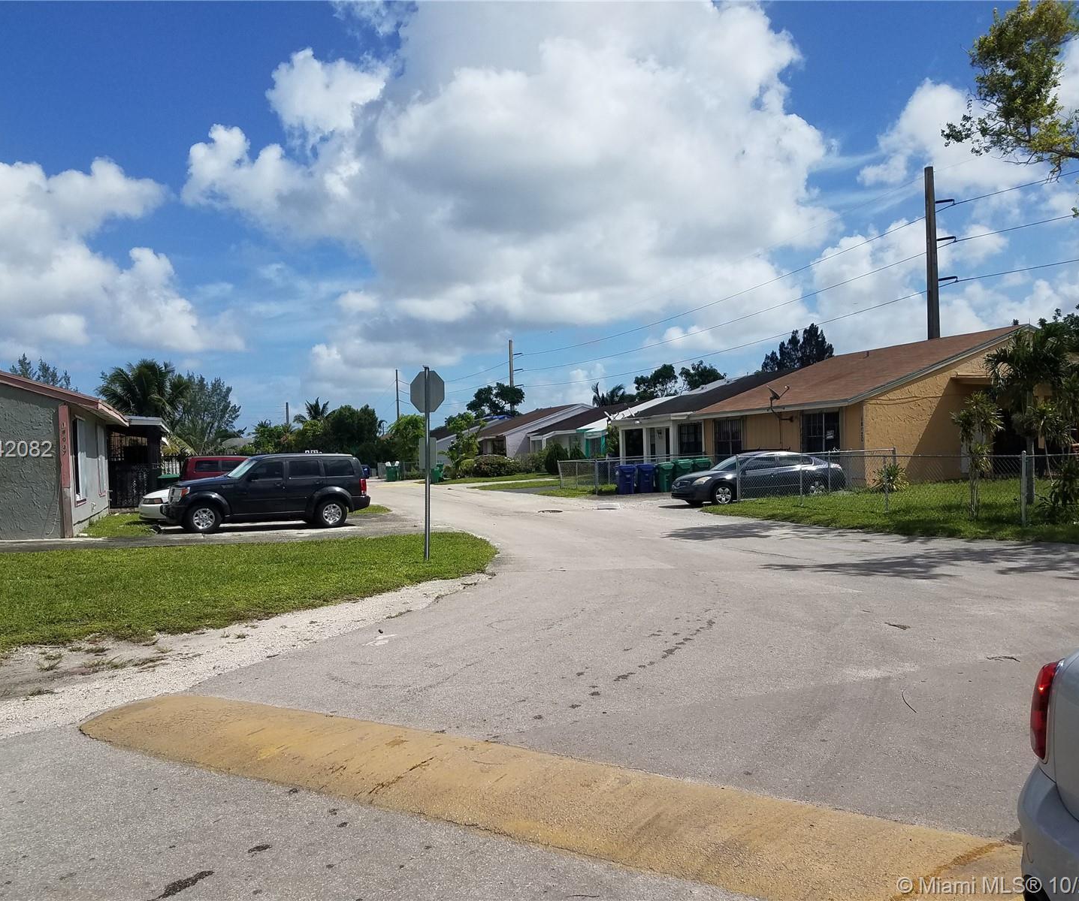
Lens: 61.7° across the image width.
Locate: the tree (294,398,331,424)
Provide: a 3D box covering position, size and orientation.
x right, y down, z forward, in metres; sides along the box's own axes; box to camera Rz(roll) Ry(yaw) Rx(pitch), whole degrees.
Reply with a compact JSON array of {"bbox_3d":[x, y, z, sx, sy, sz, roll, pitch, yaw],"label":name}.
[{"bbox_3d":[-20.093,-1.192,79.984,3.800,6.850,3.800,-1,0,0],"label":"tree"}]

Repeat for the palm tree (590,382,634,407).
[{"bbox_3d":[5.888,-1.835,71.983,3.800,7.190,3.800,-1,0,0],"label":"palm tree"}]

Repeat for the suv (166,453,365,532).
[{"bbox_3d":[-6.306,0.954,20.930,4.550,1.770,1.900,-1,0,-24],"label":"suv"}]

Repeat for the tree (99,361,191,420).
[{"bbox_3d":[-19.710,-1.225,44.985,4.800,6.580,4.800,-1,0,0],"label":"tree"}]

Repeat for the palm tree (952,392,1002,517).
[{"bbox_3d":[8.401,0.091,17.294,0.950,2.430,0.950,-1,0,0],"label":"palm tree"}]

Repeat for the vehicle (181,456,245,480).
[{"bbox_3d":[-7.798,0.979,26.166,4.700,1.760,1.870,-1,0,-24],"label":"vehicle"}]

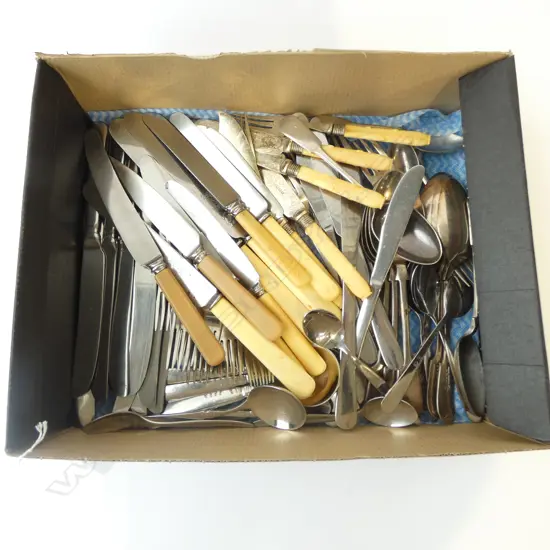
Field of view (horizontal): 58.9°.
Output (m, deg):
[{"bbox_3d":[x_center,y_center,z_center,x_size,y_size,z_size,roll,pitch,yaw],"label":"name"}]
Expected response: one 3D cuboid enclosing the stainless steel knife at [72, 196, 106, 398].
[{"bbox_3d":[-0.159,-0.018,0.427,0.021,0.011,0.245,0,82,8],"label":"stainless steel knife"}]

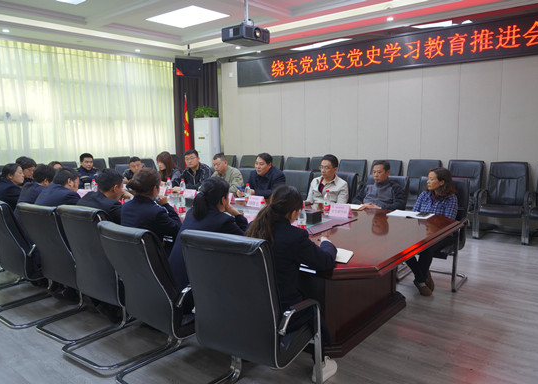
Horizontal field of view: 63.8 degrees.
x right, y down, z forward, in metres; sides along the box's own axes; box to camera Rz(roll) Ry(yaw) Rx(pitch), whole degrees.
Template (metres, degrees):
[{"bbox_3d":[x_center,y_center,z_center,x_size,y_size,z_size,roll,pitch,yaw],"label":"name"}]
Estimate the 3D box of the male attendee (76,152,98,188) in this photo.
[{"bbox_3d":[-2.663,0.041,6.516,0.560,1.254,0.740,-8,11,-41],"label":"male attendee"}]

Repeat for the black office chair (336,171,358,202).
[{"bbox_3d":[0.722,0.296,5.142,0.630,1.010,0.570,-9,11,-42],"label":"black office chair"}]

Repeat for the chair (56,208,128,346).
[{"bbox_3d":[-1.087,0.613,3.036,0.570,1.026,0.580,5,10,39],"label":"chair"}]

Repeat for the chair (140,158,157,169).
[{"bbox_3d":[-2.579,-0.289,9.758,0.660,1.003,0.600,5,10,39],"label":"chair"}]

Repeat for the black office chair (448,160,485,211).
[{"bbox_3d":[2.843,0.069,6.441,0.600,1.060,0.660,5,10,39],"label":"black office chair"}]

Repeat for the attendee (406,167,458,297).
[{"bbox_3d":[1.608,0.350,4.213,0.660,1.180,0.500,-8,11,-42],"label":"attendee"}]

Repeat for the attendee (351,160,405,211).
[{"bbox_3d":[1.068,0.270,4.548,0.740,1.198,0.580,-9,11,-44],"label":"attendee"}]

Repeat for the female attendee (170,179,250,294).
[{"bbox_3d":[-0.367,0.519,2.915,0.520,1.216,0.760,5,10,39],"label":"female attendee"}]

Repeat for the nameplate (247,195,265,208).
[{"bbox_3d":[-0.133,0.108,4.537,0.200,0.090,0.080,6,11,40],"label":"nameplate"}]

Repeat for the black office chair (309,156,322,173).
[{"bbox_3d":[0.883,-0.101,7.890,0.600,1.011,0.680,5,10,39],"label":"black office chair"}]

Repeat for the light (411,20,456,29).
[{"bbox_3d":[2.397,-2.411,6.257,0.620,0.070,0.400,5,10,39],"label":"light"}]

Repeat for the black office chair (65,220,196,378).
[{"bbox_3d":[-0.687,0.669,2.799,0.580,1.040,0.660,5,10,39],"label":"black office chair"}]

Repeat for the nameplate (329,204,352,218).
[{"bbox_3d":[0.681,0.174,4.035,0.070,0.095,0.220,-8,10,-39],"label":"nameplate"}]

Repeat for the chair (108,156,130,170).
[{"bbox_3d":[-2.750,-0.100,8.514,0.650,1.050,0.600,5,10,39],"label":"chair"}]

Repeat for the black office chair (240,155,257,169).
[{"bbox_3d":[-0.575,-0.224,8.964,0.570,1.000,0.630,6,11,40],"label":"black office chair"}]

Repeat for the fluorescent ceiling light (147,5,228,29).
[{"bbox_3d":[-1.331,-2.851,7.087,1.200,0.060,0.800,6,11,40],"label":"fluorescent ceiling light"}]

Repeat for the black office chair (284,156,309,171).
[{"bbox_3d":[0.447,-0.154,8.379,0.600,1.060,0.660,5,10,39],"label":"black office chair"}]

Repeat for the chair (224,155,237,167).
[{"bbox_3d":[-1.050,-0.293,9.589,0.600,1.060,0.660,5,10,39],"label":"chair"}]

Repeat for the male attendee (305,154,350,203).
[{"bbox_3d":[0.602,0.203,4.925,0.560,1.260,0.820,7,11,43],"label":"male attendee"}]

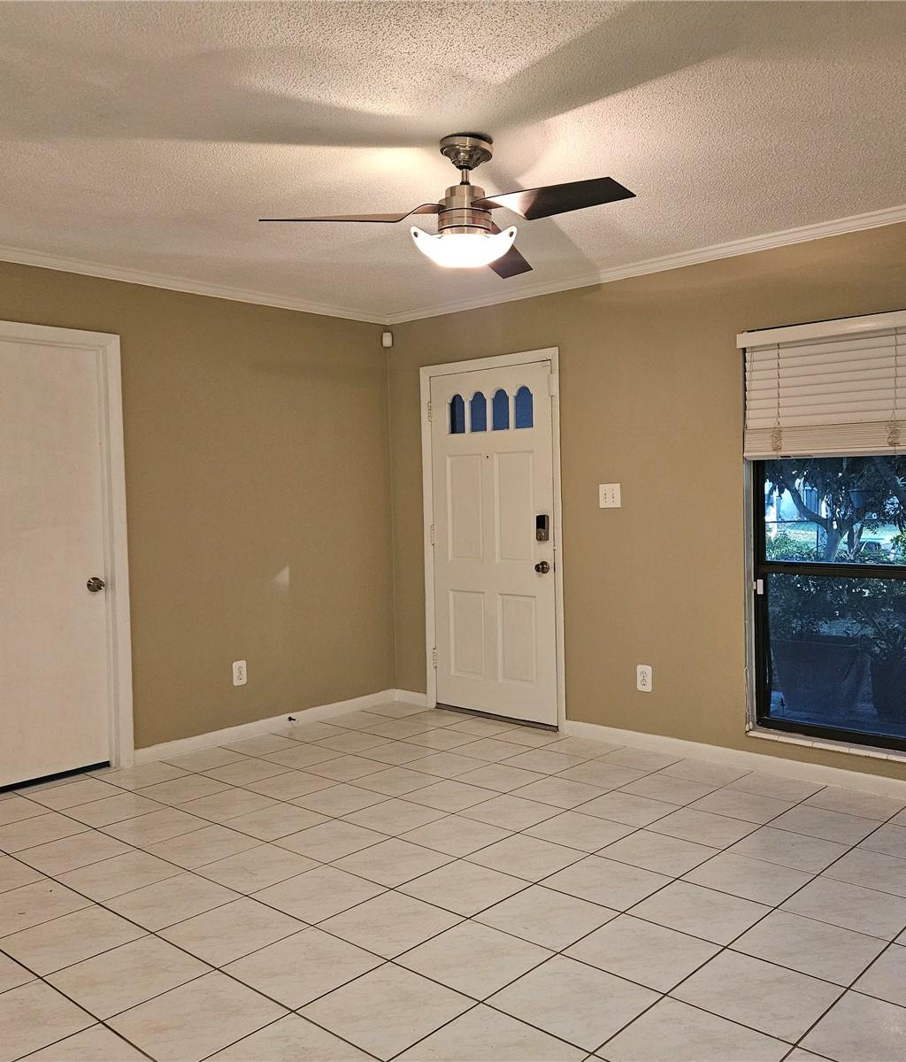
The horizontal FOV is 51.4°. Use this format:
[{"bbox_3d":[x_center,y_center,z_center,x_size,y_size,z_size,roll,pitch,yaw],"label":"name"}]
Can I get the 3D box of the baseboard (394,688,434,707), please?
[{"bbox_3d":[-0.249,1.056,5.908,0.328,0.086,0.017,1,3,42],"label":"baseboard"}]

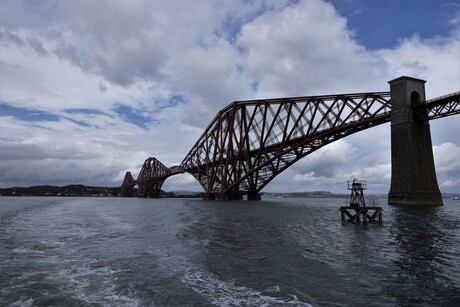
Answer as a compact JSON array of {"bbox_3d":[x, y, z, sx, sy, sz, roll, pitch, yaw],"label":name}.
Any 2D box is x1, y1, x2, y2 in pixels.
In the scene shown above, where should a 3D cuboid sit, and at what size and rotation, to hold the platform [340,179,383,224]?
[{"bbox_3d":[18.930,6.700,44.600,4.250,6.200,4.250,5,-10,-32],"label":"platform"}]

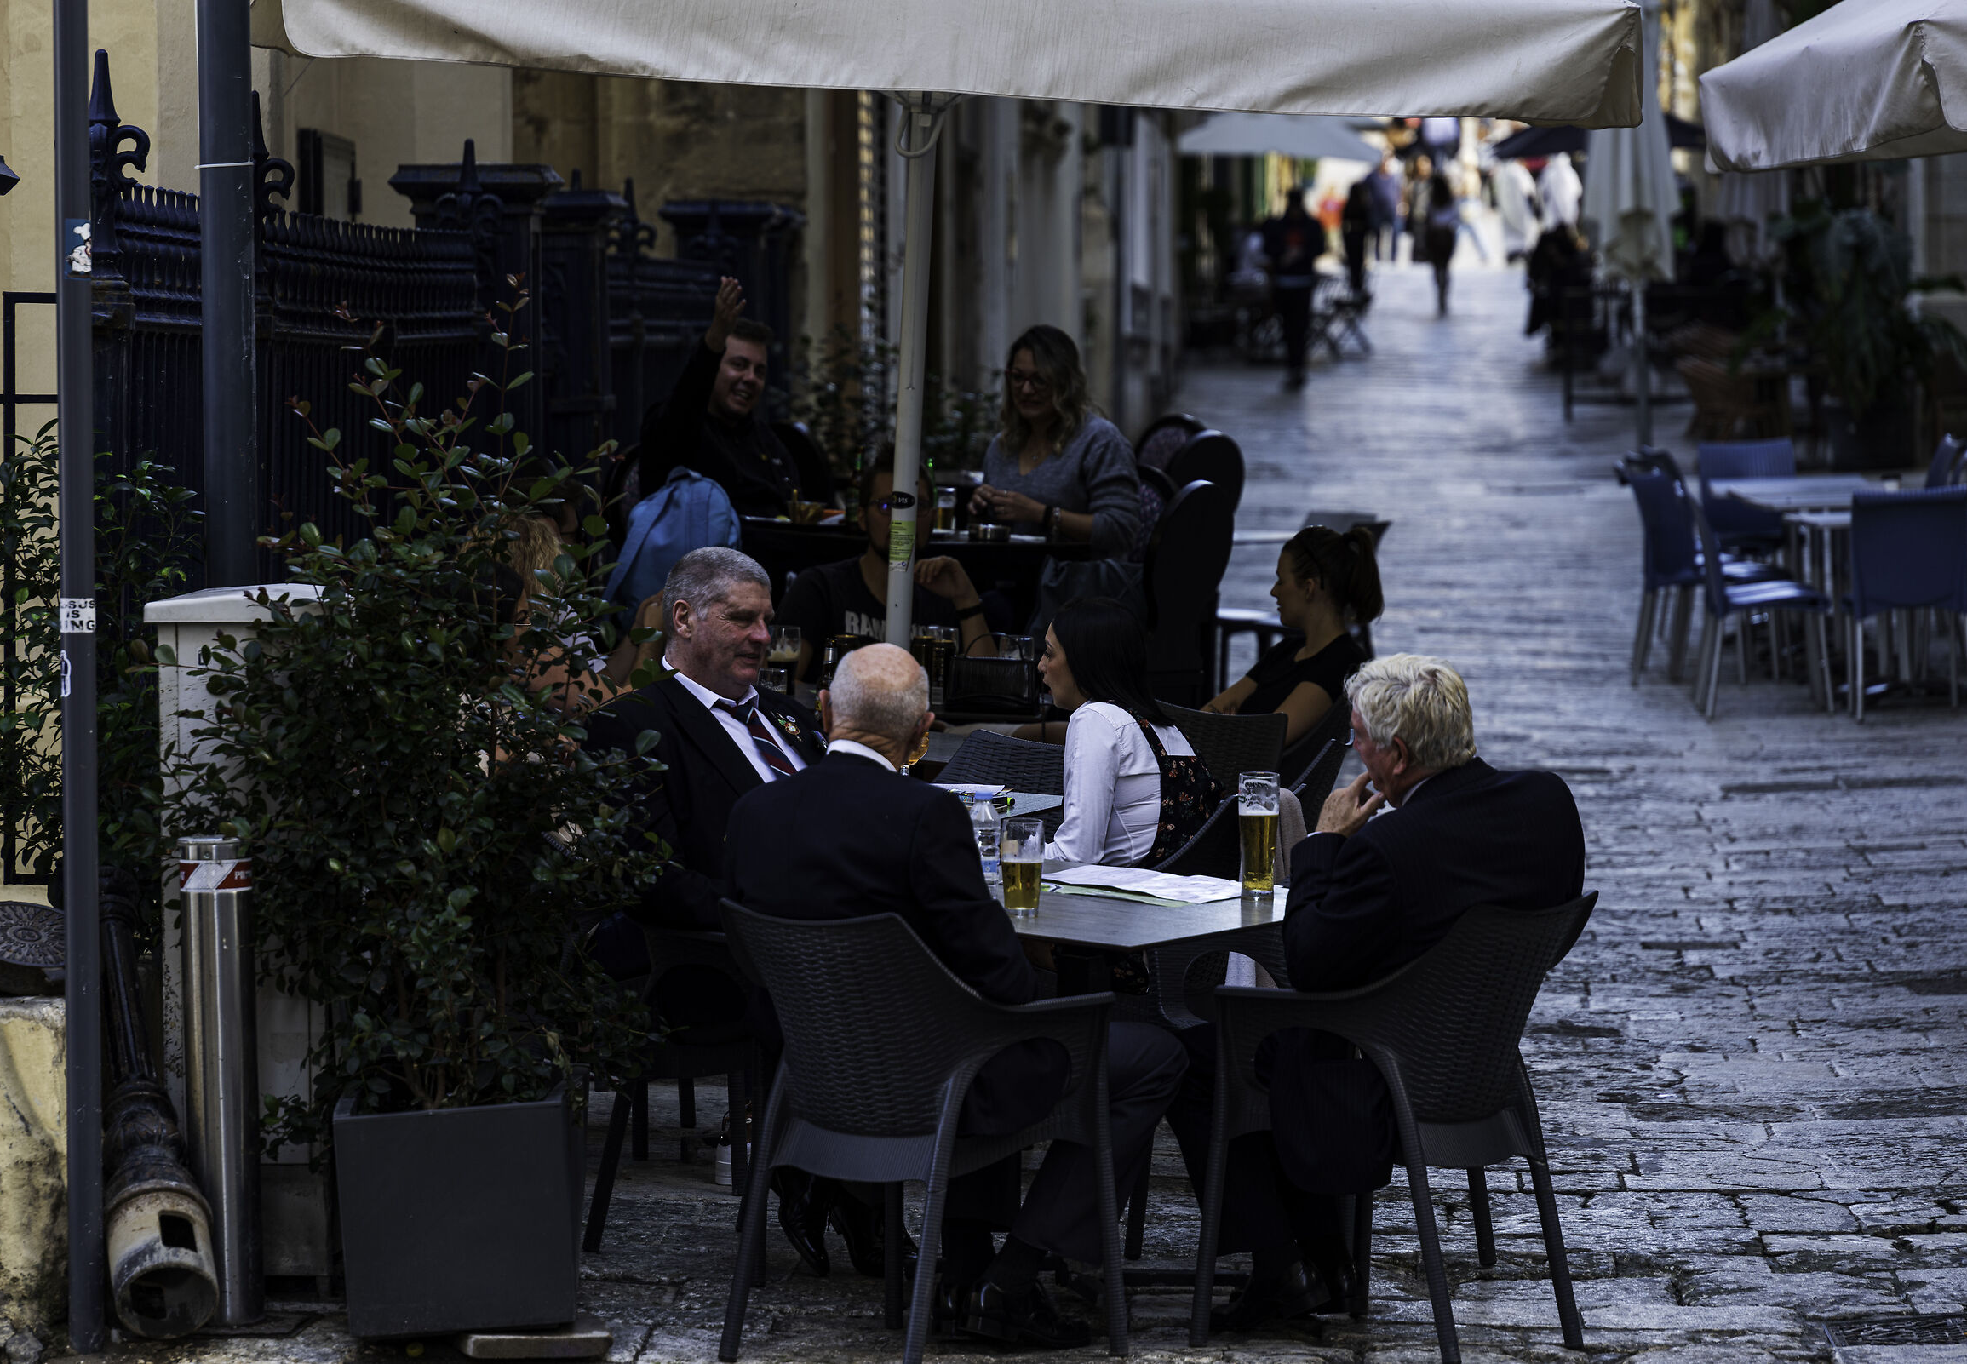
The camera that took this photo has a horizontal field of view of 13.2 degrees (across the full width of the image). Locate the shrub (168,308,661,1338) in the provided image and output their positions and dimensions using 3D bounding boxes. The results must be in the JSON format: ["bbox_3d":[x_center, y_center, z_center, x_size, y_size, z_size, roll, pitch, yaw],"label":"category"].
[{"bbox_3d":[-1.059,0.251,15.850,0.890,1.870,0.820,0,6,3],"label":"shrub"}]

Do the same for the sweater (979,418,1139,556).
[{"bbox_3d":[0.214,-0.472,22.600,0.450,0.510,0.340,3,6,30],"label":"sweater"}]

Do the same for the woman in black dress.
[{"bbox_3d":[0.616,0.253,20.100,0.740,1.260,0.480,-1,4,-21],"label":"woman in black dress"}]

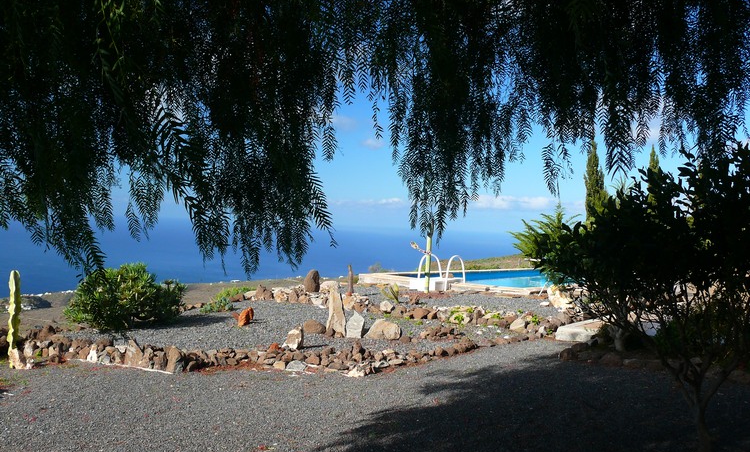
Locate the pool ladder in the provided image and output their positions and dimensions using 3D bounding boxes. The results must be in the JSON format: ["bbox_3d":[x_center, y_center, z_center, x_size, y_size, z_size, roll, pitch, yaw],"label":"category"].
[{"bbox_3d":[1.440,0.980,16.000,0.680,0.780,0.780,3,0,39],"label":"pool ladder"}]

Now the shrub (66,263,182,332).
[{"bbox_3d":[-3.300,0.900,10.000,1.530,0.830,1.400,3,0,-18],"label":"shrub"}]

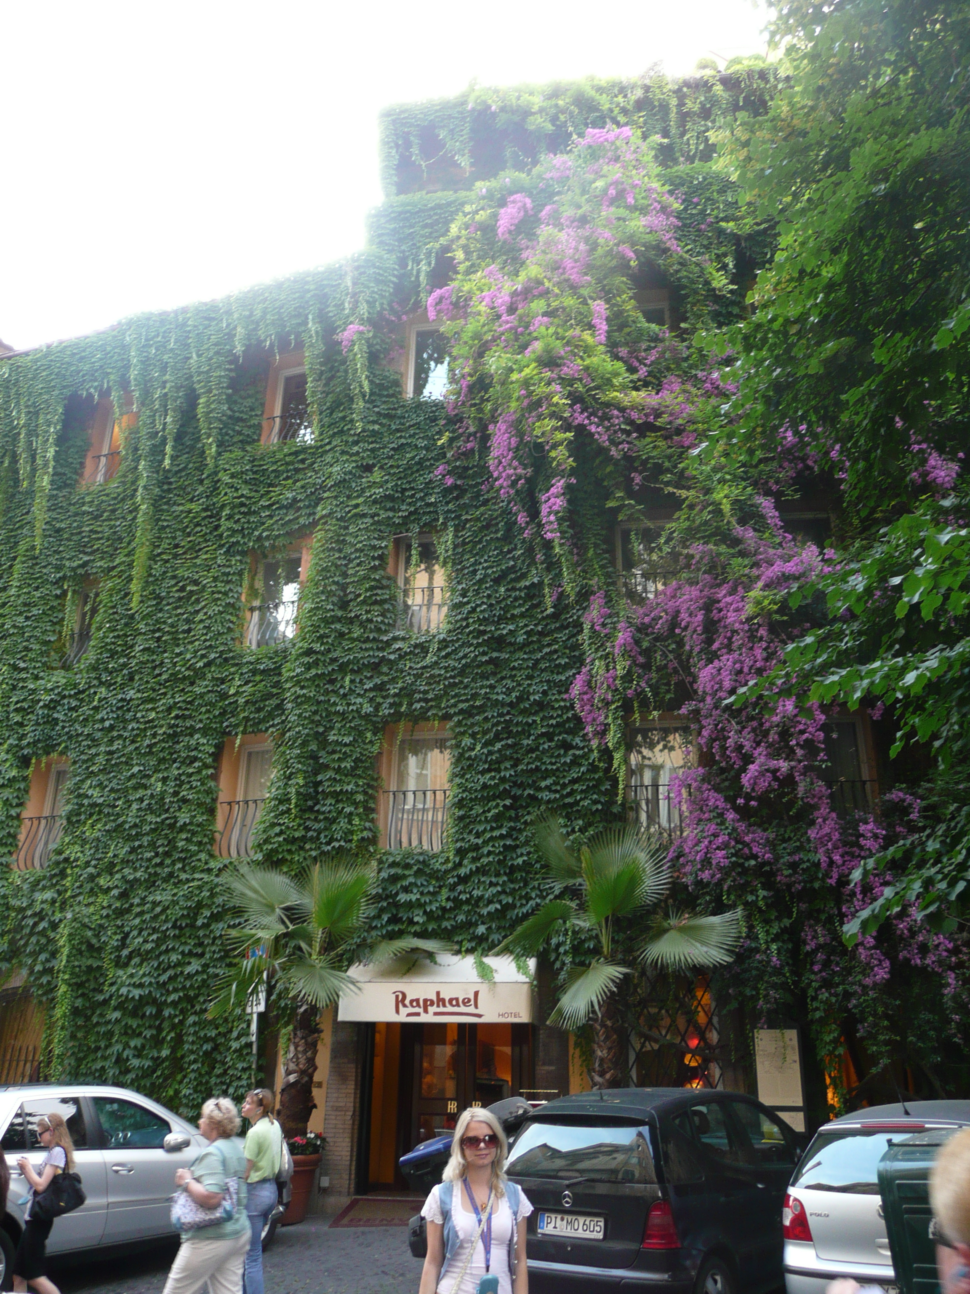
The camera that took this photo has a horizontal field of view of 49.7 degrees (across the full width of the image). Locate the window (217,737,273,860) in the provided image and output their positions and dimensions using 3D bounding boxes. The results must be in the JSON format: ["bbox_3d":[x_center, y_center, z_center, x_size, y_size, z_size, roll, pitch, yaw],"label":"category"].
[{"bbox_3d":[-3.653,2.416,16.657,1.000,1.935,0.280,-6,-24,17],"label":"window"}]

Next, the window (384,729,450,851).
[{"bbox_3d":[-0.980,2.162,15.914,1.050,1.873,0.280,-3,-23,9],"label":"window"}]

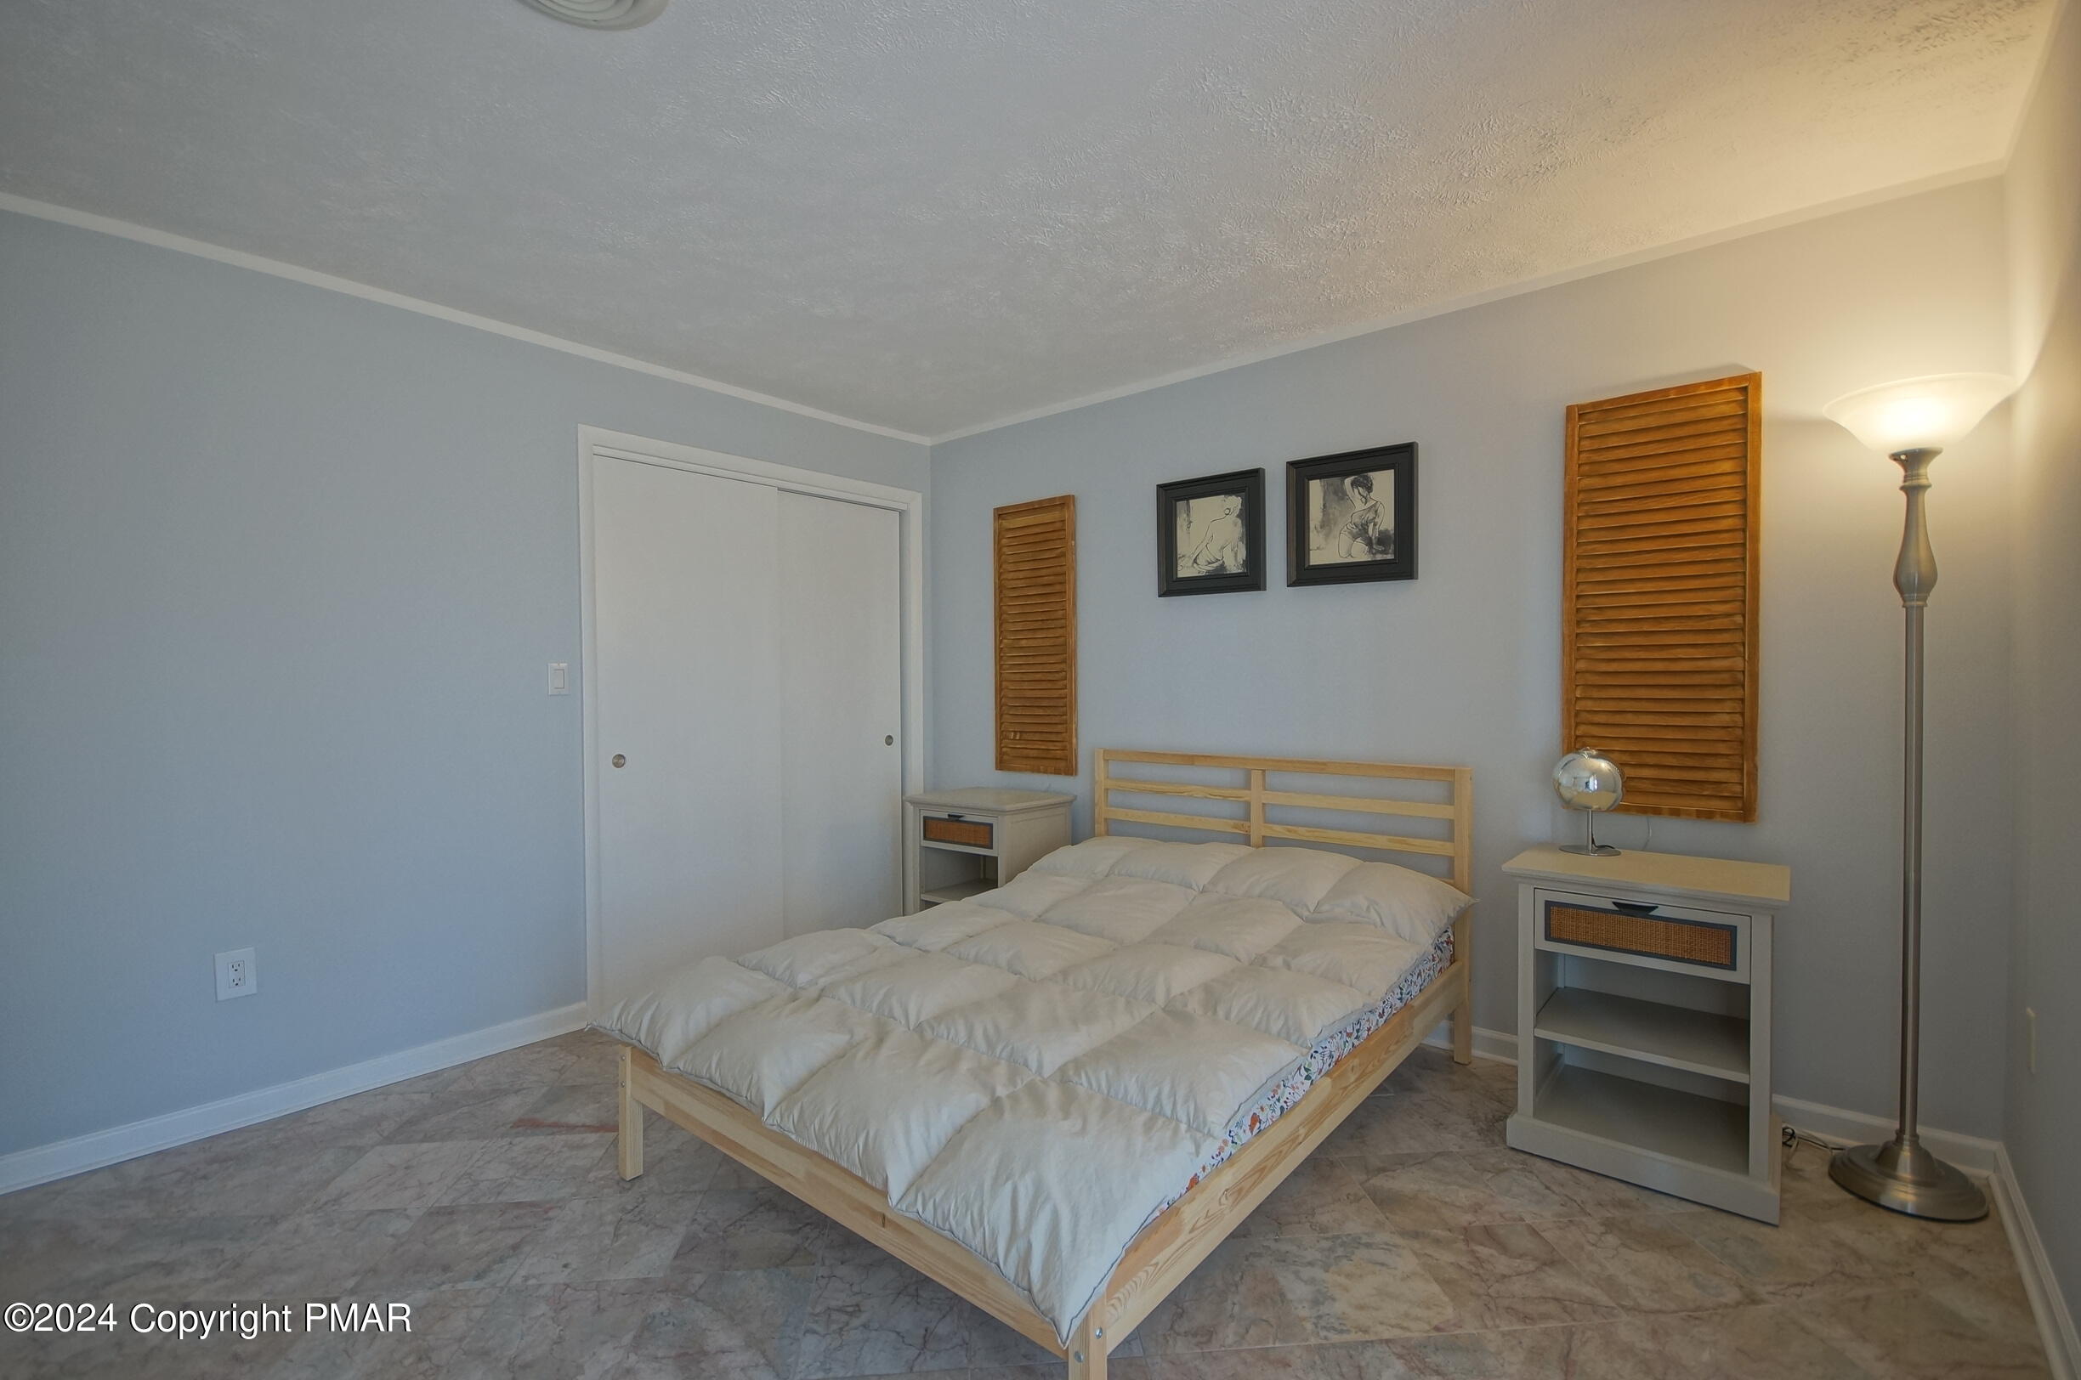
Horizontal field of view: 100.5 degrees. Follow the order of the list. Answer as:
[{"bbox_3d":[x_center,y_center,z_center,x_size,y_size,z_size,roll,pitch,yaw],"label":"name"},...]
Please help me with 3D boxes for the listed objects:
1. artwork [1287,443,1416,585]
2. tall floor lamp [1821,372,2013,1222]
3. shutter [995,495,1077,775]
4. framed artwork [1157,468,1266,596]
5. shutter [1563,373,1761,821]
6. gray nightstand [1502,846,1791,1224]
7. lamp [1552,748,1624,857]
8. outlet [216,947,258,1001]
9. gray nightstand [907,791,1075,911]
[{"bbox_3d":[1.068,-0.592,2.985,0.432,0.449,0.030,0,1,39],"label":"artwork"},{"bbox_3d":[2.031,0.244,2.024,0.310,1.853,0.310,0,1,39],"label":"tall floor lamp"},{"bbox_3d":[-0.025,-0.232,3.877,0.444,1.210,0.030,0,1,39],"label":"shutter"},{"bbox_3d":[0.651,-0.591,3.323,0.443,0.446,0.030,0,1,39],"label":"framed artwork"},{"bbox_3d":[1.742,-0.241,2.445,0.445,1.193,0.030,0,1,39],"label":"shutter"},{"bbox_3d":[1.535,0.810,2.209,0.557,0.722,0.415,0,1,39],"label":"gray nightstand"},{"bbox_3d":[1.512,0.307,2.379,0.160,0.280,0.160,0,1,39],"label":"lamp"},{"bbox_3d":[-2.199,0.778,2.368,0.010,0.127,0.081,0,1,42],"label":"outlet"},{"bbox_3d":[-0.207,0.804,3.603,0.553,0.722,0.420,0,1,39],"label":"gray nightstand"}]

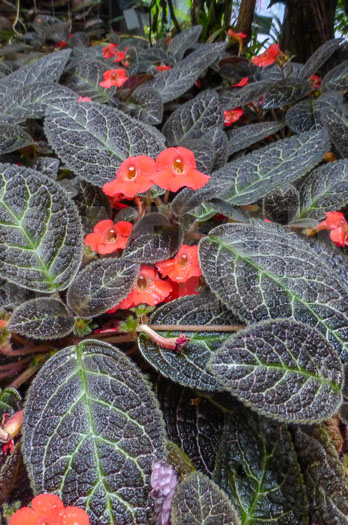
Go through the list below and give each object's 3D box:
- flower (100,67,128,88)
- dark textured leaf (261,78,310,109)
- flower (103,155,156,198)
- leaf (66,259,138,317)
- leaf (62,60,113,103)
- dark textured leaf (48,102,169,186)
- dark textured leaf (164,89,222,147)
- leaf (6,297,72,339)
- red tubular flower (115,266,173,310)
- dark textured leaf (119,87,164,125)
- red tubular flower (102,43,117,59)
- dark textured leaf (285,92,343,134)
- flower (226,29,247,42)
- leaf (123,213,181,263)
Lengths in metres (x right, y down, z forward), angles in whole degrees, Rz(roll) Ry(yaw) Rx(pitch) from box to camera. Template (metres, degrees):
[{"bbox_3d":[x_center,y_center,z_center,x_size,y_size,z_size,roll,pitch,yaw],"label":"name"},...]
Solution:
[{"bbox_3d":[-0.062,-0.188,0.497,0.029,0.021,0.019,-1,7,-2],"label":"flower"},{"bbox_3d":[0.114,-0.174,0.503,0.072,0.013,0.042,-32,49,-22],"label":"dark textured leaf"},{"bbox_3d":[-0.025,-0.054,0.308,0.032,0.028,0.028,7,7,11],"label":"flower"},{"bbox_3d":[-0.037,0.014,0.273,0.047,0.010,0.027,-39,68,-19],"label":"leaf"},{"bbox_3d":[-0.087,-0.181,0.486,0.040,0.010,0.076,-31,60,-29],"label":"leaf"},{"bbox_3d":[-0.055,-0.095,0.363,0.106,0.017,0.069,39,63,16],"label":"dark textured leaf"},{"bbox_3d":[0.014,-0.111,0.370,0.048,0.011,0.070,21,59,25],"label":"dark textured leaf"},{"bbox_3d":[-0.065,0.028,0.238,0.033,0.008,0.024,-8,57,-5],"label":"leaf"},{"bbox_3d":[-0.018,0.015,0.270,0.030,0.023,0.019,4,13,6],"label":"red tubular flower"},{"bbox_3d":[-0.030,-0.142,0.443,0.049,0.009,0.036,38,55,23],"label":"dark textured leaf"},{"bbox_3d":[-0.112,-0.372,0.857,0.027,0.028,0.024,5,9,8],"label":"red tubular flower"},{"bbox_3d":[0.131,-0.136,0.451,0.055,0.013,0.074,5,52,4],"label":"dark textured leaf"},{"bbox_3d":[0.097,-0.340,0.740,0.030,0.022,0.028,-18,3,10],"label":"flower"},{"bbox_3d":[-0.012,-0.012,0.250,0.037,0.008,0.028,-38,67,-20],"label":"leaf"}]

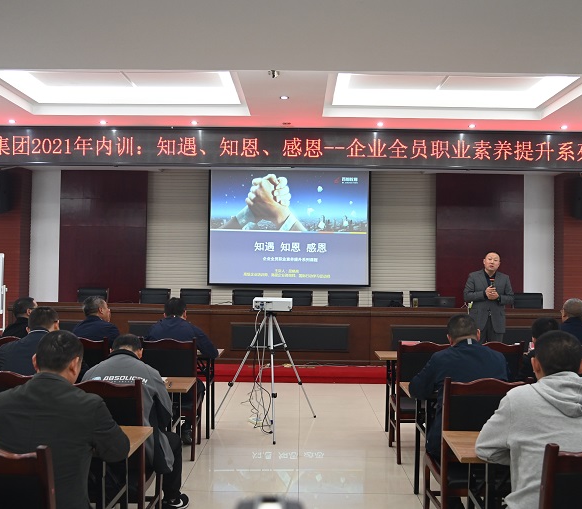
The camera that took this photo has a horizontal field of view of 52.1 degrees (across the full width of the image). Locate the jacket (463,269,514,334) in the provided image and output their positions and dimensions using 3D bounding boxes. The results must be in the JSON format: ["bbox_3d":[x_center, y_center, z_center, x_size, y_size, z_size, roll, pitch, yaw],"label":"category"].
[{"bbox_3d":[2.323,0.555,7.000,0.610,0.770,0.340,0,-2,16],"label":"jacket"}]

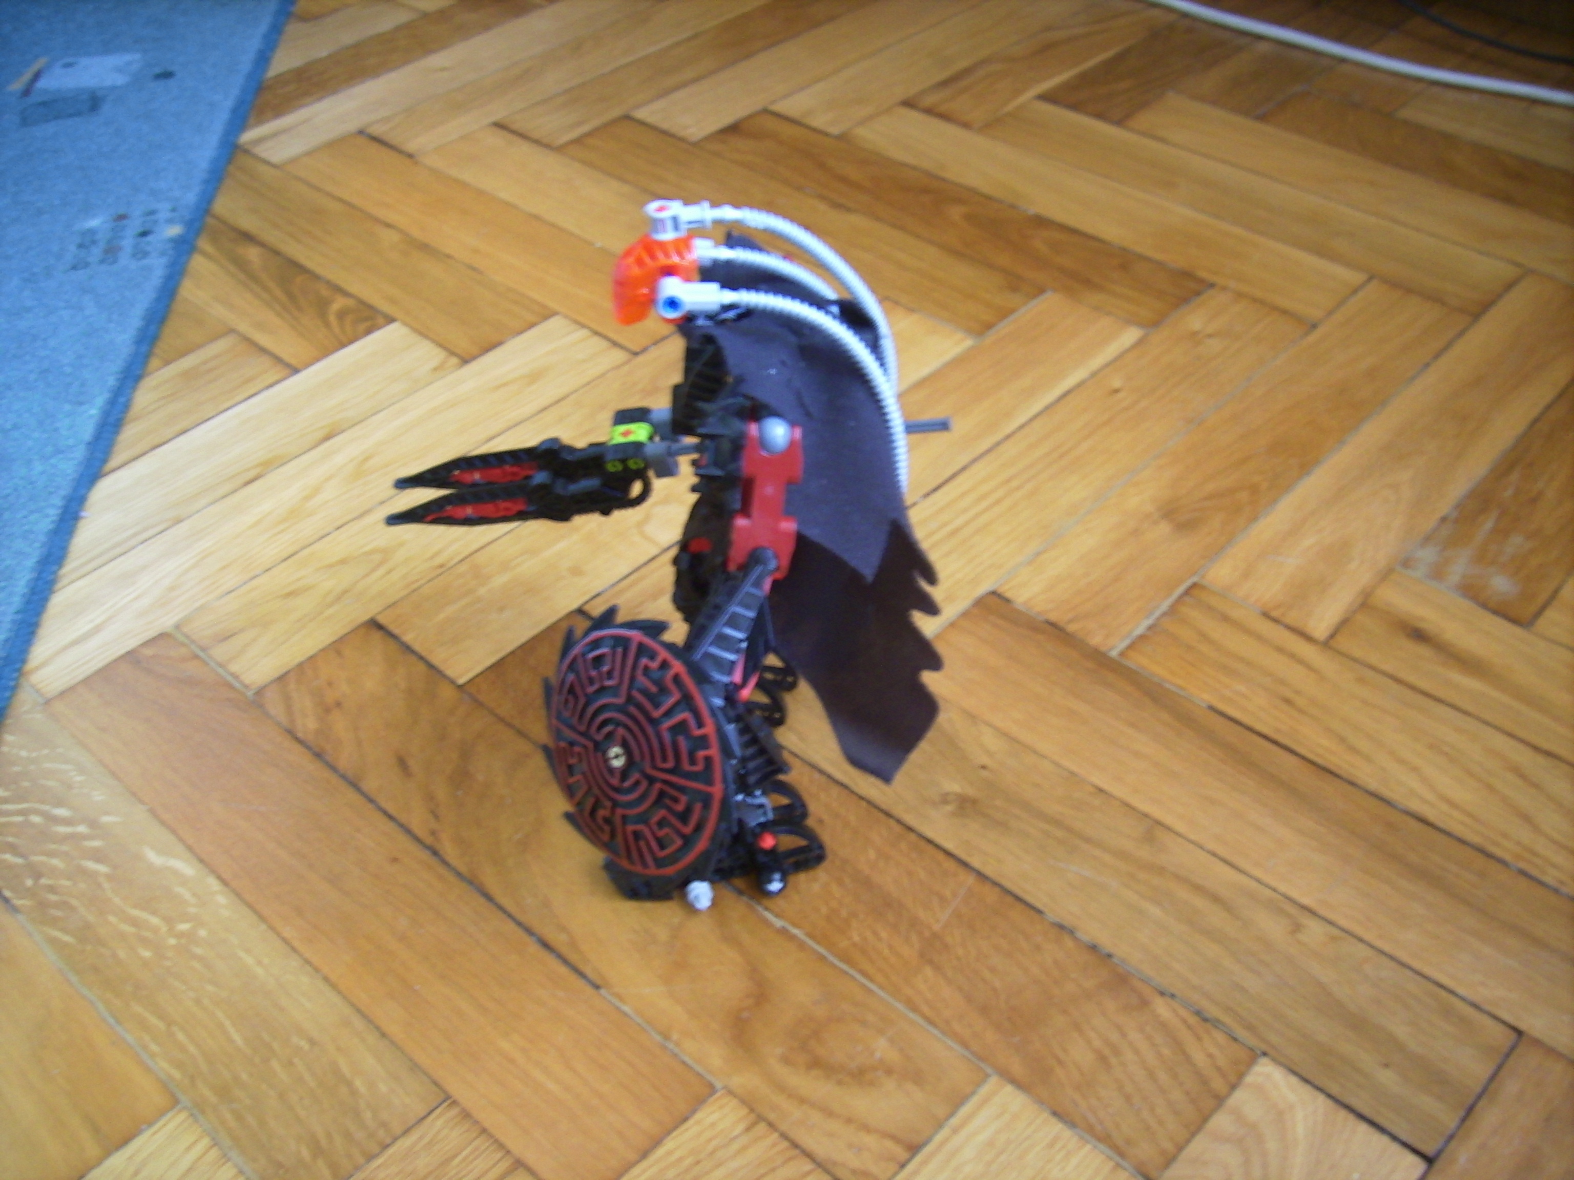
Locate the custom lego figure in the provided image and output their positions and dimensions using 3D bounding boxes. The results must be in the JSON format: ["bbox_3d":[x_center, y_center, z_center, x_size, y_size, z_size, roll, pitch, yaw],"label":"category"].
[{"bbox_3d":[-0.033,-0.007,0.457,0.181,0.235,0.127,-8,44,-5],"label":"custom lego figure"}]

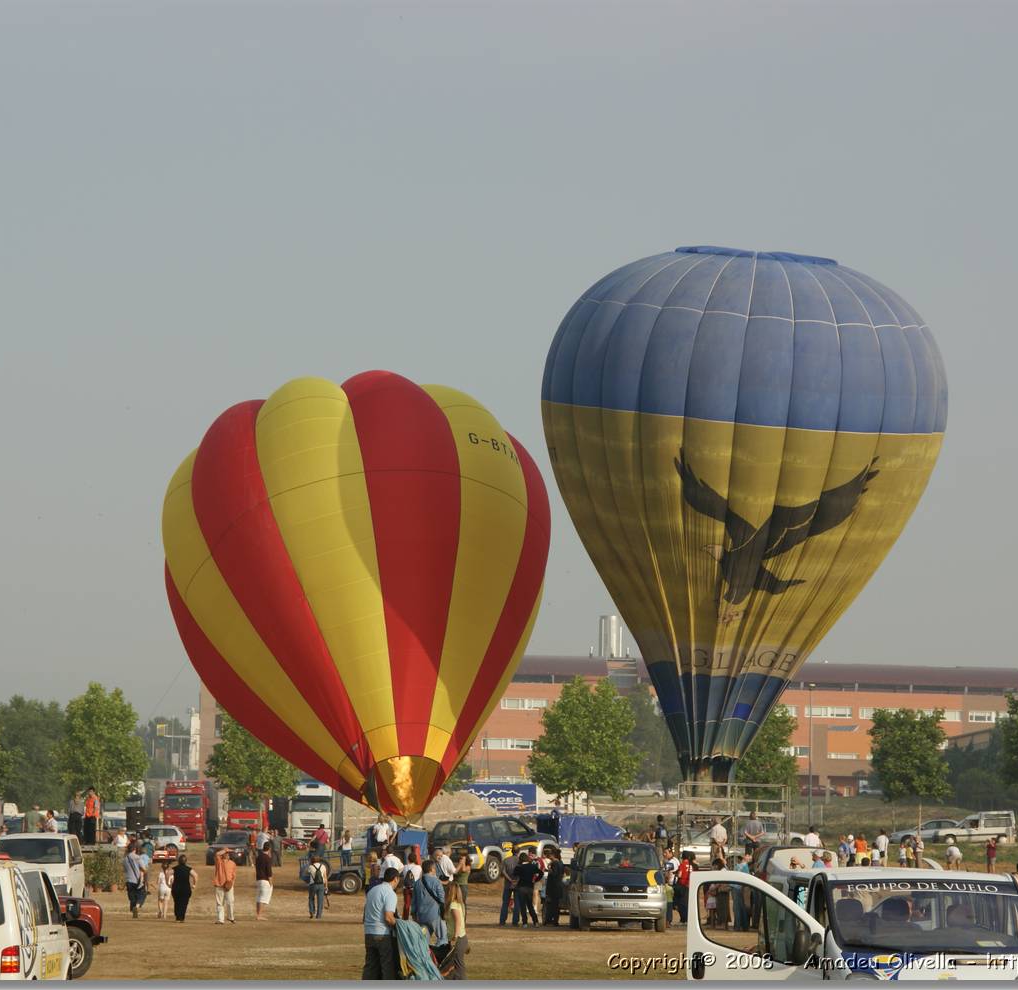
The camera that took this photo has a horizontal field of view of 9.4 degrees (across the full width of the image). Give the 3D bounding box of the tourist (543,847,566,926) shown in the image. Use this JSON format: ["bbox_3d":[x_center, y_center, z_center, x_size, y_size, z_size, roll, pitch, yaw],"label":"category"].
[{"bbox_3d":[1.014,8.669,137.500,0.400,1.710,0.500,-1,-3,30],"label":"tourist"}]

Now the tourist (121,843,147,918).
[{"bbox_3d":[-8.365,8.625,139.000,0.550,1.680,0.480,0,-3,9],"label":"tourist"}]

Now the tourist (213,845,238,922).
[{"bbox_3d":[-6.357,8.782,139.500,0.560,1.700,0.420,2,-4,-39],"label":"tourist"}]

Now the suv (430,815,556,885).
[{"bbox_3d":[-0.378,10.206,179.000,1.880,1.880,4.800,-1,-3,35],"label":"suv"}]

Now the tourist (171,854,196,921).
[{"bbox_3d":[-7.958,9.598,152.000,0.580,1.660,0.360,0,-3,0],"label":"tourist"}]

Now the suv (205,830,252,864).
[{"bbox_3d":[-12.755,16.577,292.000,1.860,1.690,4.600,0,-3,12],"label":"suv"}]

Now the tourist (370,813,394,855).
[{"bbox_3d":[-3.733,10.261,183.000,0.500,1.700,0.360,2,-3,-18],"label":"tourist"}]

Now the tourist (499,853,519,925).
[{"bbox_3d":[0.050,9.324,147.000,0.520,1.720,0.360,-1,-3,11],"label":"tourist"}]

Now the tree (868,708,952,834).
[{"bbox_3d":[20.135,13.876,312.000,4.200,6.400,4.200,0,-3,0],"label":"tree"}]

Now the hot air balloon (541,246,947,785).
[{"bbox_3d":[9.370,2.325,250.000,16.400,24.400,16.400,1,-3,-6],"label":"hot air balloon"}]

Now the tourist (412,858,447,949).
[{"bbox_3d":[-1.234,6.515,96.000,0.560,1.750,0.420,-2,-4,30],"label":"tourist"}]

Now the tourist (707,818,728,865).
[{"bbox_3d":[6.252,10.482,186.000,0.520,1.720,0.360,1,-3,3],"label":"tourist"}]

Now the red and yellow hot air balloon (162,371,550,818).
[{"bbox_3d":[-5.712,4.030,242.000,15.100,17.600,15.100,-11,-12,-2],"label":"red and yellow hot air balloon"}]

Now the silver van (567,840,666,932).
[{"bbox_3d":[2.310,8.280,132.400,1.860,1.940,4.790,0,-3,-3],"label":"silver van"}]

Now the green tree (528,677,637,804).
[{"bbox_3d":[3.723,12.963,312.000,5.500,7.500,5.500,0,-3,0],"label":"green tree"}]

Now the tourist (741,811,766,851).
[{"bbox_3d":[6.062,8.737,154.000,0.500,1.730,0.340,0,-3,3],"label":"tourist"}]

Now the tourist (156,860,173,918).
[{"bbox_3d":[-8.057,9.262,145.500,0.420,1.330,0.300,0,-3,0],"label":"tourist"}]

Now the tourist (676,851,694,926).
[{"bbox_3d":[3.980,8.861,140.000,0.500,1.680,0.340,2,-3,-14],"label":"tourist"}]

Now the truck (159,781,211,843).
[{"bbox_3d":[-19.648,19.413,378.000,2.550,3.850,6.300,0,-3,0],"label":"truck"}]

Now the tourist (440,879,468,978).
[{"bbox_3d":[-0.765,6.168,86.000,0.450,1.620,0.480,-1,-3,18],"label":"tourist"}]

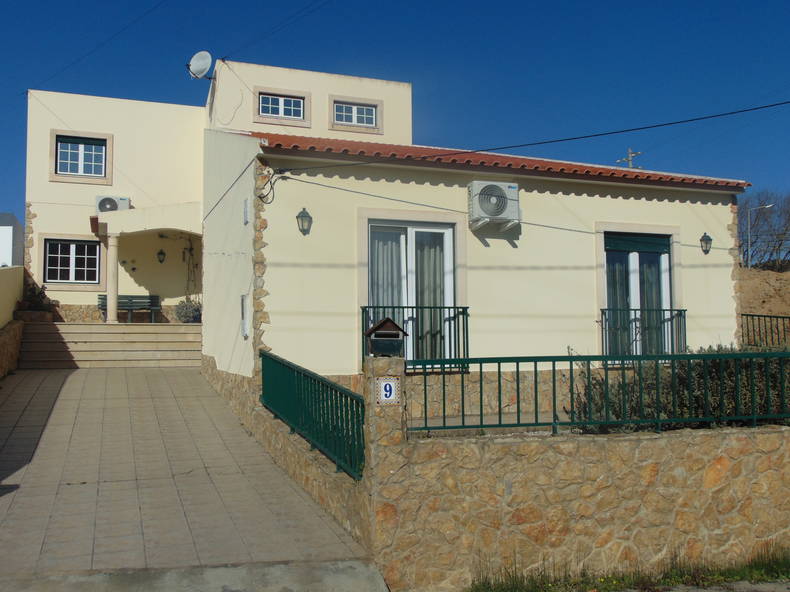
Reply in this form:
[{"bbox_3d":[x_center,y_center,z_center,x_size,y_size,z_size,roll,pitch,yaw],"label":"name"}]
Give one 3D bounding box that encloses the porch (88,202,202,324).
[{"bbox_3d":[-5.999,-0.731,18.127,2.500,2.800,2.500,1,-2,-20],"label":"porch"}]

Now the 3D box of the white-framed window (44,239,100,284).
[{"bbox_3d":[-7.859,-0.825,18.377,1.237,1.050,0.120,1,-3,-21],"label":"white-framed window"}]

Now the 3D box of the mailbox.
[{"bbox_3d":[-0.057,0.312,5.669,0.305,0.280,0.190,1,-2,-20],"label":"mailbox"}]

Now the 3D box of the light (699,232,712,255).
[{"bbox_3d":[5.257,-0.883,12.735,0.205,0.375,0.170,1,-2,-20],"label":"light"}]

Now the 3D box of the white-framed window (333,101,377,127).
[{"bbox_3d":[-0.832,-3.825,15.866,0.920,0.460,0.100,1,-2,-20],"label":"white-framed window"}]

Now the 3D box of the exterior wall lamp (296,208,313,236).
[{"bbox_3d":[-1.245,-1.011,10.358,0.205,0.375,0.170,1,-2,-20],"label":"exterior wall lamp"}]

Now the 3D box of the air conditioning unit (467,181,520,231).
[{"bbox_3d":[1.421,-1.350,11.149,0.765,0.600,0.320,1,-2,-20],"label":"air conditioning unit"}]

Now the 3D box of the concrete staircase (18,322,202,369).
[{"bbox_3d":[-6.132,1.071,16.516,3.608,0.966,1.540,1,-3,-21],"label":"concrete staircase"}]

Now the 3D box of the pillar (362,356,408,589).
[{"bbox_3d":[-0.081,1.354,5.896,0.266,1.754,0.260,1,-3,-21],"label":"pillar"}]

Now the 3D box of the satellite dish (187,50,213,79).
[{"bbox_3d":[-4.623,-5.447,17.629,0.630,0.670,0.400,-2,-4,27],"label":"satellite dish"}]

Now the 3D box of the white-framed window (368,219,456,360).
[{"bbox_3d":[0.227,-0.024,10.420,1.278,2.016,0.120,1,-3,-21],"label":"white-framed window"}]

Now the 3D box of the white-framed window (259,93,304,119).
[{"bbox_3d":[-2.301,-3.858,15.330,0.920,0.460,0.100,1,-2,-20],"label":"white-framed window"}]

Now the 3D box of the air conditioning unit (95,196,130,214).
[{"bbox_3d":[-6.934,-2.159,18.519,0.754,0.530,0.280,1,-3,-21],"label":"air conditioning unit"}]

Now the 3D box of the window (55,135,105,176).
[{"bbox_3d":[-7.732,-3.437,18.572,1.147,0.957,0.120,1,-3,-21],"label":"window"}]

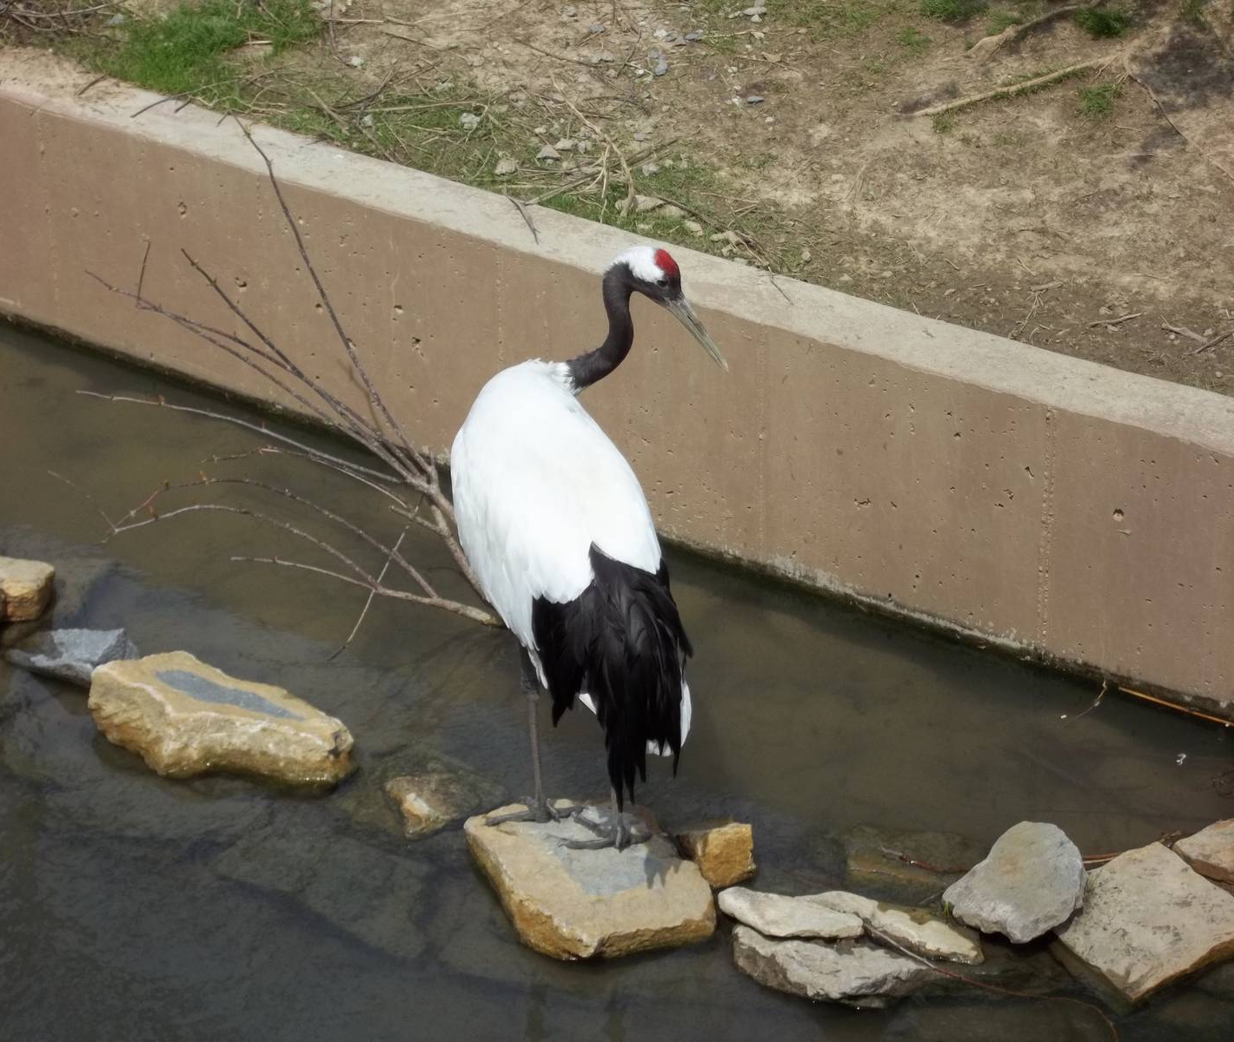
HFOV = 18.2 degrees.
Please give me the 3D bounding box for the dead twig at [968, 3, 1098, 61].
[{"bbox_3d":[0.928,-1.096,8.610,0.393,0.060,0.050,-22,36,-33],"label":"dead twig"}]

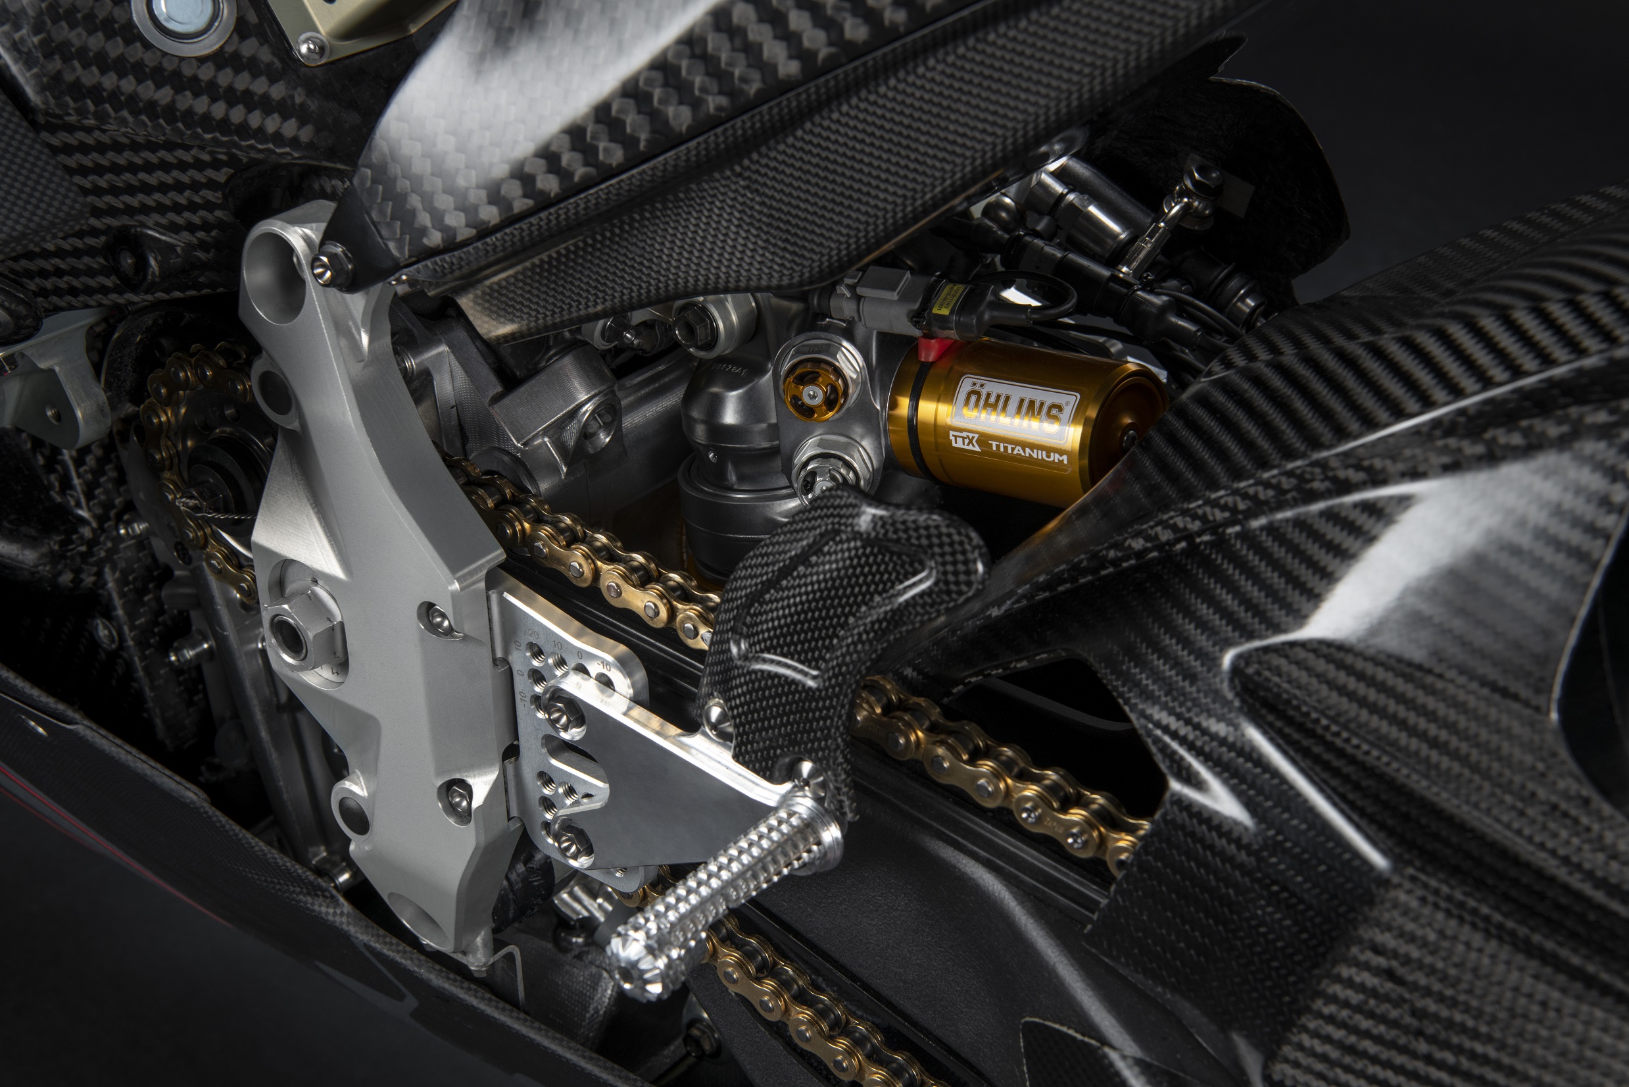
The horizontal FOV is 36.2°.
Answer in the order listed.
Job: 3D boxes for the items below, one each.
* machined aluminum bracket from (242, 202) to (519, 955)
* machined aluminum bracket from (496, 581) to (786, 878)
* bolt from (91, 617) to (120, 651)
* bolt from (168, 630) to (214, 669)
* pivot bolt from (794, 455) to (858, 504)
[{"bbox_3d":[-0.143,0.013,0.823,0.096,0.263,0.032,21,37,32],"label":"machined aluminum bracket"},{"bbox_3d":[-0.052,0.074,0.780,0.143,0.095,0.026,21,37,32],"label":"machined aluminum bracket"},{"bbox_3d":[-0.304,0.039,1.070,0.016,0.016,0.008,21,37,32],"label":"bolt"},{"bbox_3d":[-0.249,0.042,0.995,0.011,0.011,0.021,21,37,32],"label":"bolt"},{"bbox_3d":[0.005,-0.019,0.830,0.021,0.021,0.013,6,26,10],"label":"pivot bolt"}]

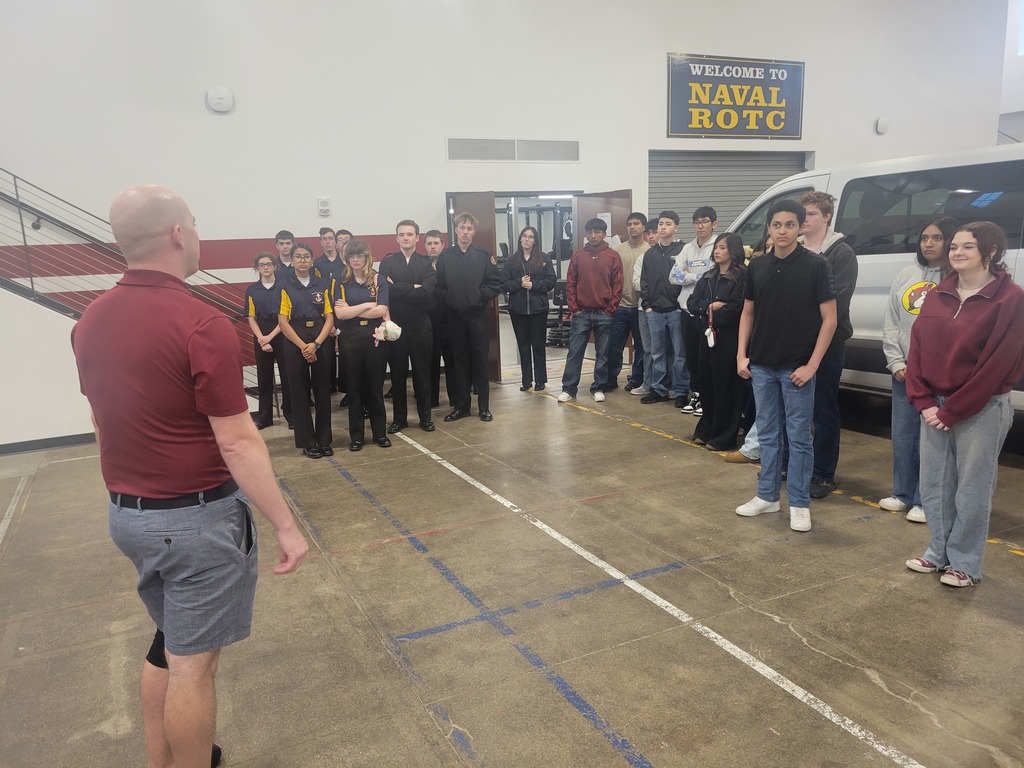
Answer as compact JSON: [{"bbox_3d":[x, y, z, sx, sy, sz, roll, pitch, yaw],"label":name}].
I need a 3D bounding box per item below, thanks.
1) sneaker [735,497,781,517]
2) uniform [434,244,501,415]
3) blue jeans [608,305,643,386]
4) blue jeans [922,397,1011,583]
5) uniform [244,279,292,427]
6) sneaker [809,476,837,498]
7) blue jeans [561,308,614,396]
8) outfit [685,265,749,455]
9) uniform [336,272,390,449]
[{"bbox_3d":[1.433,0.690,4.459,0.285,0.110,0.105,-5,11,-17],"label":"sneaker"},{"bbox_3d":[-0.411,-0.510,7.209,0.560,1.550,0.360,0,11,11],"label":"uniform"},{"bbox_3d":[1.216,-0.476,8.266,0.430,0.940,0.310,4,12,30],"label":"blue jeans"},{"bbox_3d":[2.010,0.387,3.438,0.320,0.910,0.390,-6,11,-21],"label":"blue jeans"},{"bbox_3d":[-2.227,-0.292,7.081,0.420,1.350,0.280,-5,11,-13],"label":"uniform"},{"bbox_3d":[1.873,0.592,4.665,0.290,0.120,0.110,-12,14,-42],"label":"sneaker"},{"bbox_3d":[0.769,-0.326,7.863,0.523,0.860,0.320,0,11,10],"label":"blue jeans"},{"bbox_3d":[1.513,-0.202,5.689,0.390,1.340,0.450,-12,14,-42],"label":"outfit"},{"bbox_3d":[-1.215,-0.195,6.242,0.430,1.343,0.340,-3,10,-6],"label":"uniform"}]

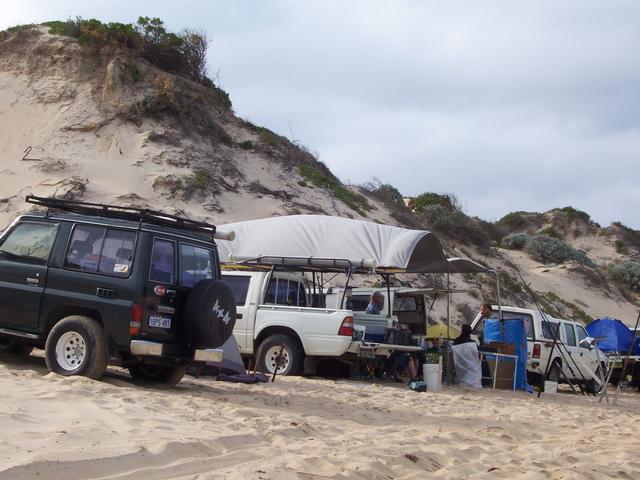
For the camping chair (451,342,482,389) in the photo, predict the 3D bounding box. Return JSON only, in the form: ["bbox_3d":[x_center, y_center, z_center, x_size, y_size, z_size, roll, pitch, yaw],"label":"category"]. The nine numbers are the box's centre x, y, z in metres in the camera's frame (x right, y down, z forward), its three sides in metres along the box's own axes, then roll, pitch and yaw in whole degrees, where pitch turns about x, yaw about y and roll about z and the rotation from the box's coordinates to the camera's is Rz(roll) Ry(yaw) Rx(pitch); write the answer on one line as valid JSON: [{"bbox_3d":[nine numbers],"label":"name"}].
[{"bbox_3d":[2.918,2.500,30.200,0.600,0.880,0.600,5,-4,-10],"label":"camping chair"}]

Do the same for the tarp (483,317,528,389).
[{"bbox_3d":[3.768,2.326,30.800,0.930,1.450,0.450,3,-4,8],"label":"tarp"}]

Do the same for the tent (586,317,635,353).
[{"bbox_3d":[8.143,2.677,42.500,1.300,0.950,1.400,2,-4,25],"label":"tent"}]

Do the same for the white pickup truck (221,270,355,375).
[{"bbox_3d":[-1.253,1.301,23.443,4.850,1.720,1.700,1,-5,28],"label":"white pickup truck"}]

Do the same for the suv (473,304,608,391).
[{"bbox_3d":[5.787,2.824,38.828,1.700,1.780,4.650,1,-6,34],"label":"suv"}]

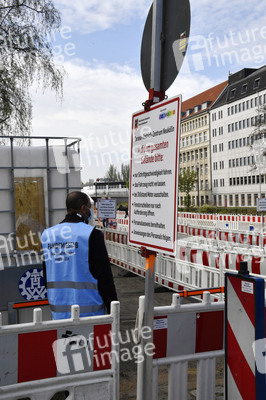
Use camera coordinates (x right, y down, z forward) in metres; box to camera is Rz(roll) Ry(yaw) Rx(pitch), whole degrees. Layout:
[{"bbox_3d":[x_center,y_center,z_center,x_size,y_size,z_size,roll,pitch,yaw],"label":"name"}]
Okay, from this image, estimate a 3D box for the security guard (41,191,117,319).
[{"bbox_3d":[-0.410,0.820,3.500,0.570,1.760,0.360,-1,-1,30],"label":"security guard"}]

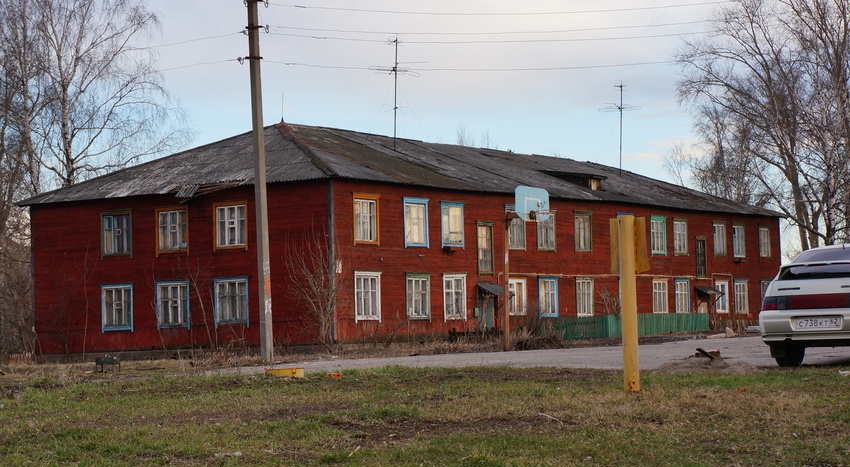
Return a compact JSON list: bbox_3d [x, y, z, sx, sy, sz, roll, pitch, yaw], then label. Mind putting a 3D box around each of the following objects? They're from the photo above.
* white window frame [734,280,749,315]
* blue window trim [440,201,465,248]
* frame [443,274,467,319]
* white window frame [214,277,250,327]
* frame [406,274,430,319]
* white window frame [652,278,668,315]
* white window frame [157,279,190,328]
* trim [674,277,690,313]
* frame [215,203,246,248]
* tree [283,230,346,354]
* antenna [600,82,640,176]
[{"bbox_3d":[15.792,3.193,91.705,0.150,1.680,1.420,-3,-3,33],"label":"white window frame"},{"bbox_3d":[1.051,-0.323,69.760,0.150,1.740,1.530,-3,-3,33],"label":"blue window trim"},{"bbox_3d":[1.139,2.386,68.889,0.140,1.750,1.552,-4,-4,33],"label":"frame"},{"bbox_3d":[-6.802,2.436,64.561,1.540,1.770,0.130,-4,-3,33],"label":"white window frame"},{"bbox_3d":[-0.211,2.314,66.819,0.140,1.698,1.523,-4,-4,33],"label":"frame"},{"bbox_3d":[10.626,2.817,82.503,0.130,1.530,1.580,-4,-3,33],"label":"white window frame"},{"bbox_3d":[-9.043,2.587,65.992,1.550,1.740,0.130,-4,-3,33],"label":"white window frame"},{"bbox_3d":[12.010,2.914,85.554,0.140,1.620,1.548,-4,-4,33],"label":"trim"},{"bbox_3d":[-6.866,-0.265,64.967,1.516,1.732,0.140,-4,-4,33],"label":"frame"},{"bbox_3d":[-3.533,1.871,59.300,2.100,3.940,2.000,-2,-3,0],"label":"tree"},{"bbox_3d":[9.754,-5.217,91.694,1.850,4.710,1.100,-2,-3,16],"label":"antenna"}]

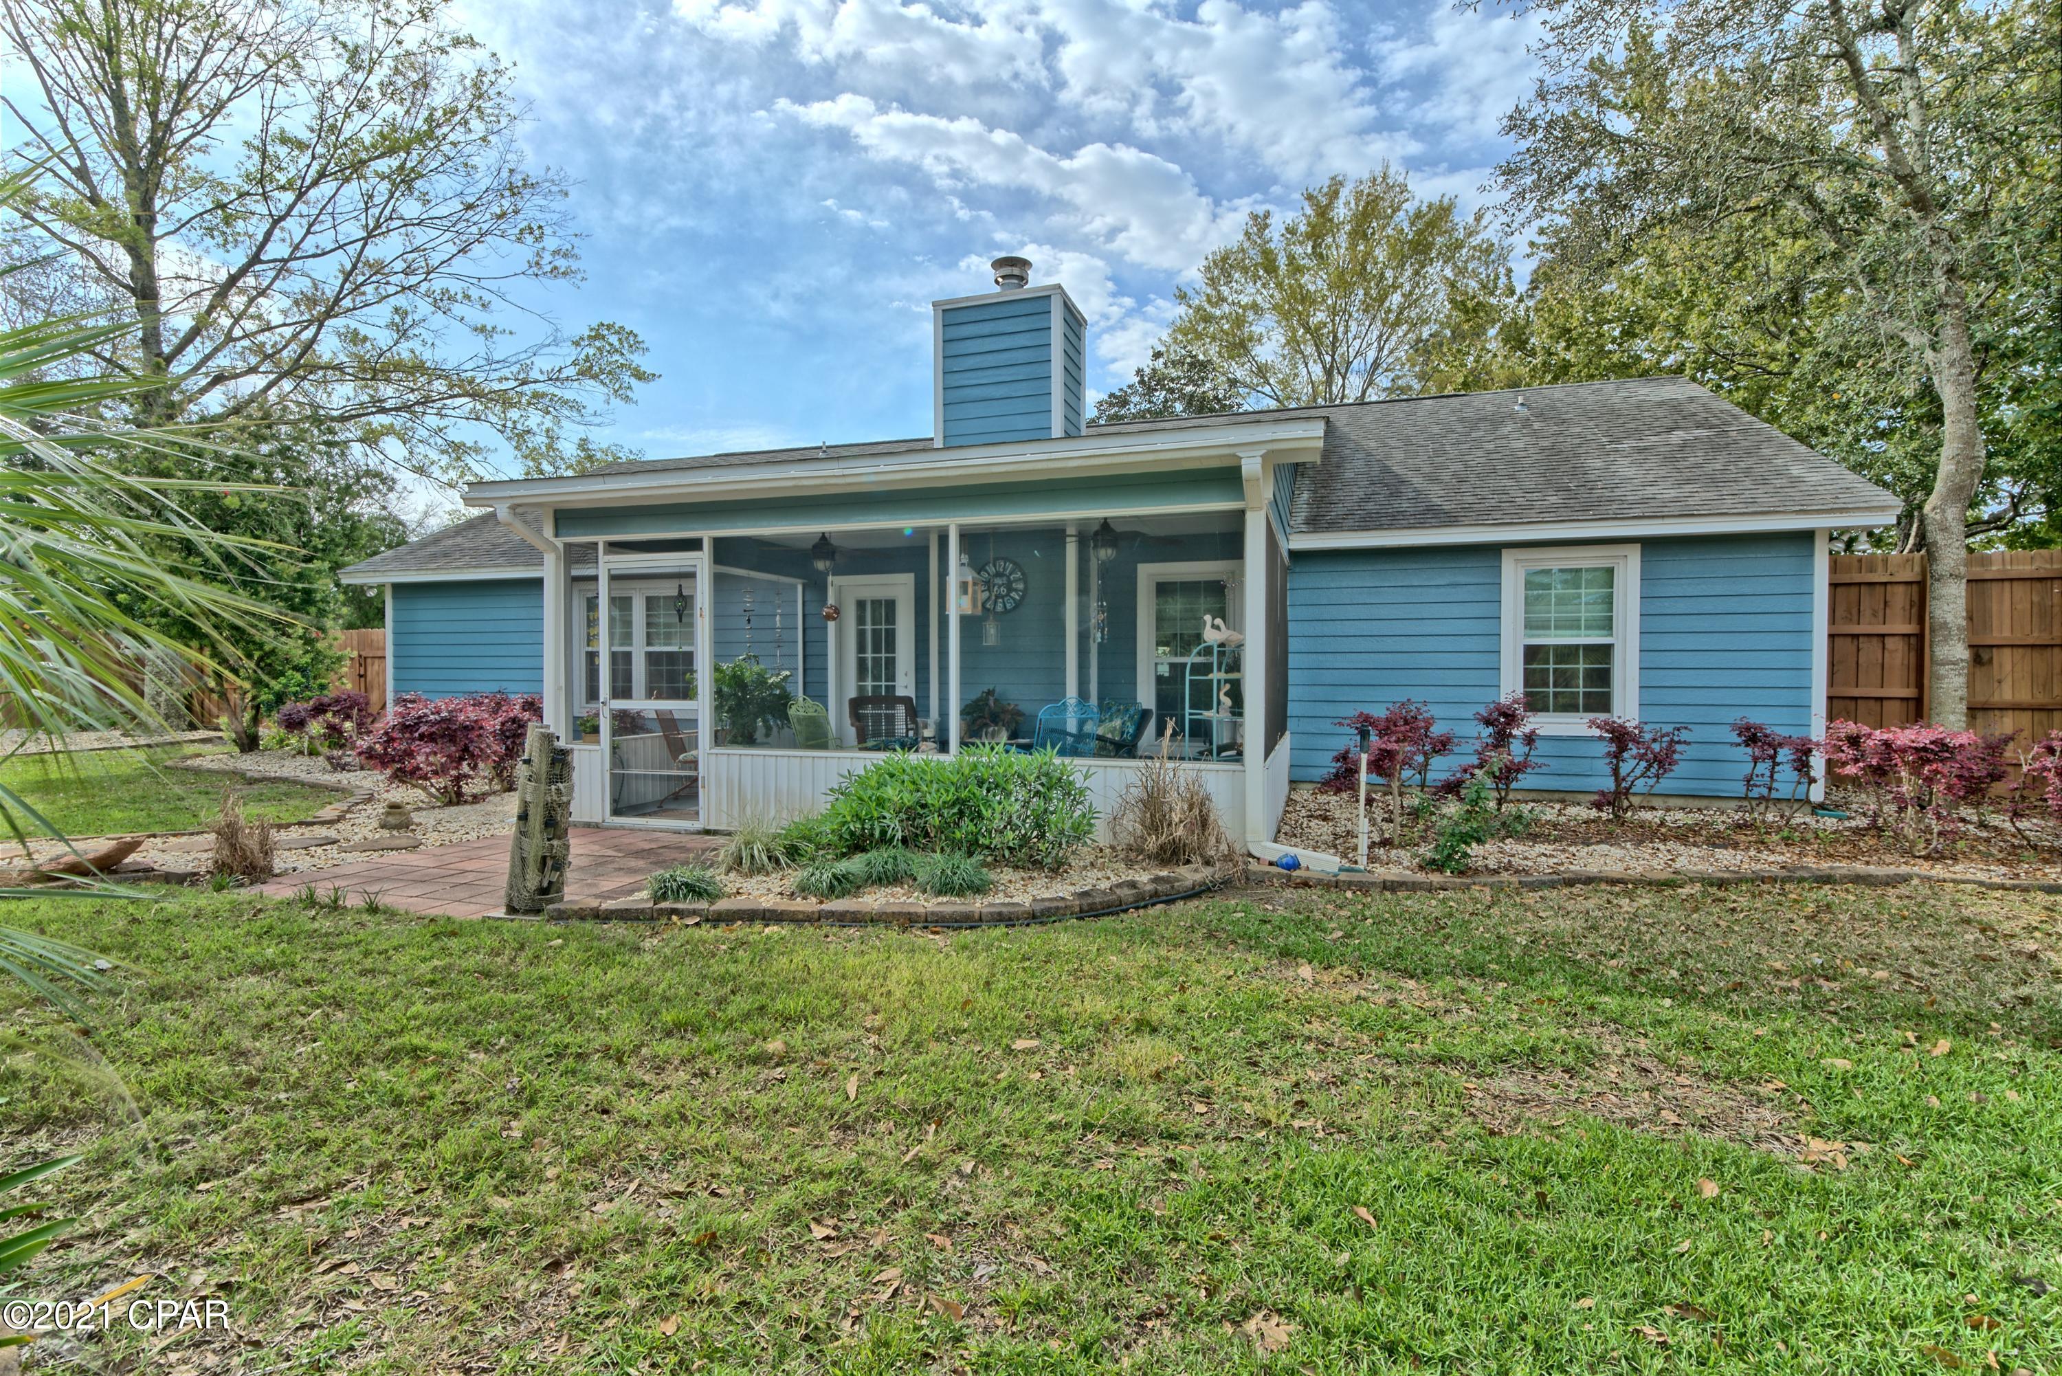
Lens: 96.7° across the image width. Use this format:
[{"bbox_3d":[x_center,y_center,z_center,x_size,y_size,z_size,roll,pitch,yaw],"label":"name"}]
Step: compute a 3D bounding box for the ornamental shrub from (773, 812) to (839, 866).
[{"bbox_3d":[-1.422,0.944,5.800,0.380,0.300,0.360,0,1,-14],"label":"ornamental shrub"}]

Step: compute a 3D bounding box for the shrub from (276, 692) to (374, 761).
[{"bbox_3d":[-8.775,0.506,11.400,1.020,0.950,0.950,-1,2,-38],"label":"shrub"}]

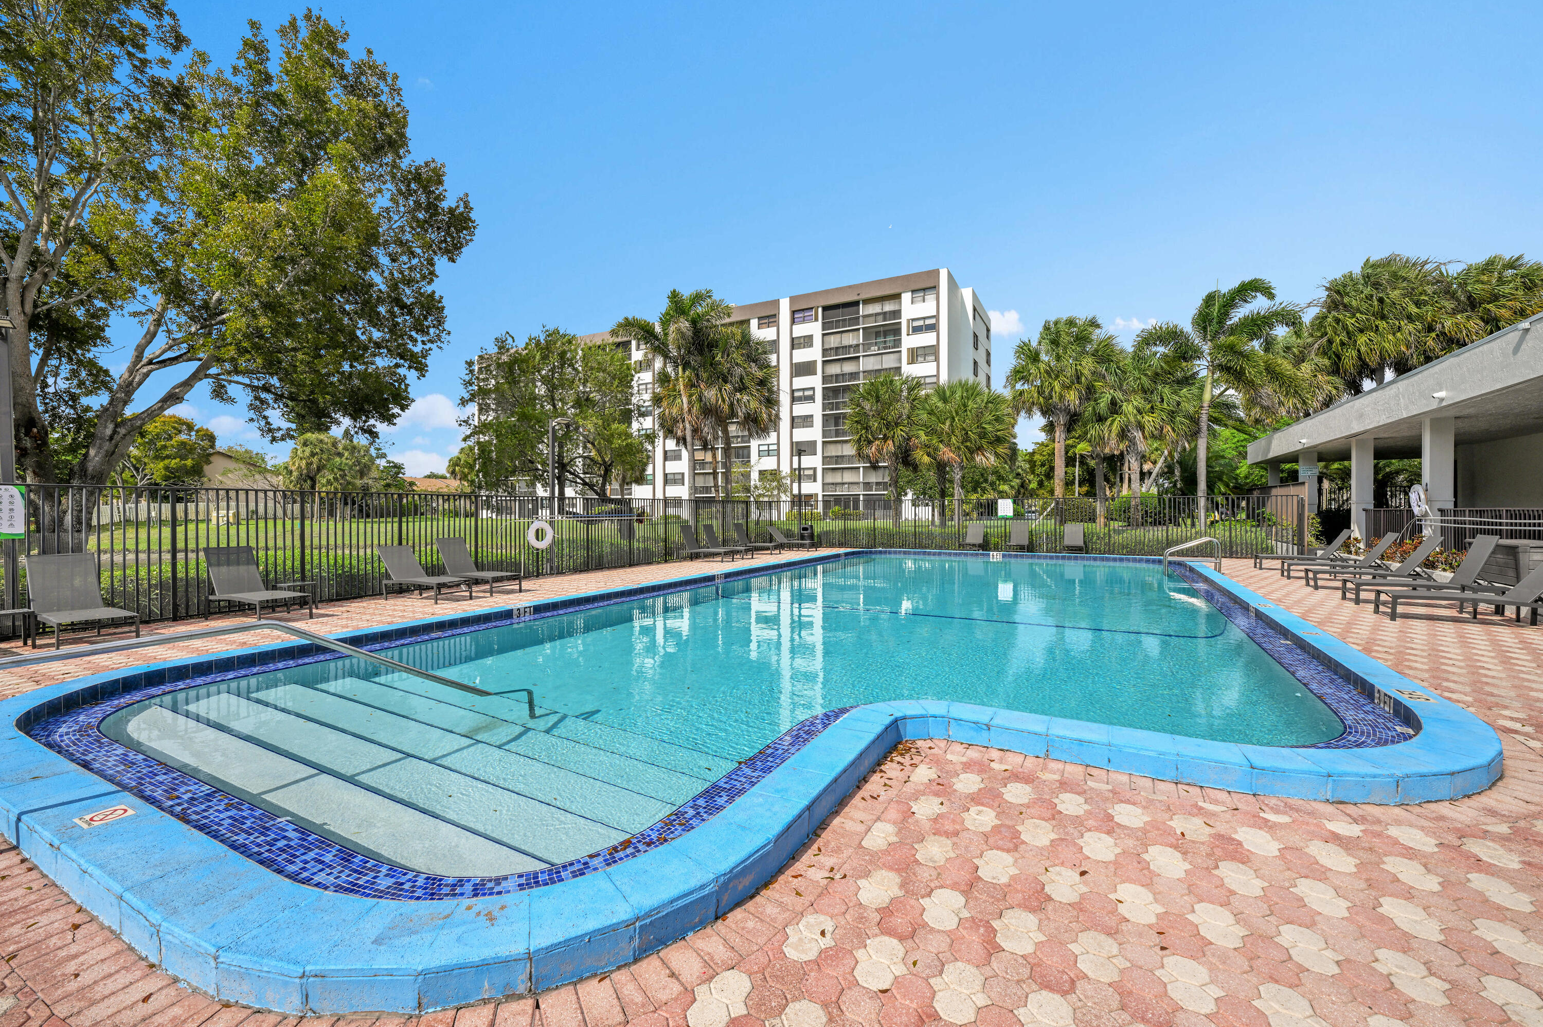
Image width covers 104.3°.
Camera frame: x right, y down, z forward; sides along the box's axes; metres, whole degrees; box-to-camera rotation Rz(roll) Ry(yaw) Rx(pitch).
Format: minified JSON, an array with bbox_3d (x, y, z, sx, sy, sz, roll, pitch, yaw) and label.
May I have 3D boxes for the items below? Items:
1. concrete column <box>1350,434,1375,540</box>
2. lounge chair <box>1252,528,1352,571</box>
[{"bbox_3d":[17.900,-0.600,18.200,0.420,3.250,0.420,0,0,30],"label":"concrete column"},{"bbox_3d":[12.320,0.850,13.840,1.680,0.940,0.630,0,0,30],"label":"lounge chair"}]

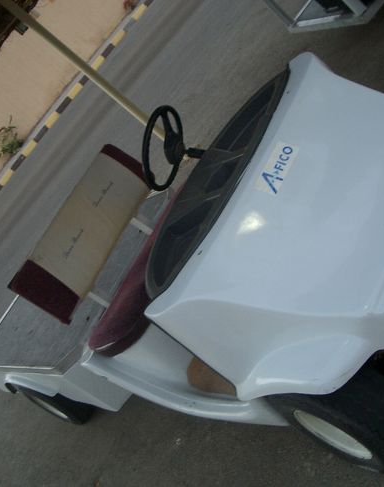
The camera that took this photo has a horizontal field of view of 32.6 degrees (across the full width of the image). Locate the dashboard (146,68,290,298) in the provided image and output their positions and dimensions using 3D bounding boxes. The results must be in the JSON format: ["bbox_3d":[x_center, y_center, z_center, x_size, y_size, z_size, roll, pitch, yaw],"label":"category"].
[{"bbox_3d":[0.119,-0.185,2.315,0.420,0.240,1.070,-19,36,57],"label":"dashboard"}]

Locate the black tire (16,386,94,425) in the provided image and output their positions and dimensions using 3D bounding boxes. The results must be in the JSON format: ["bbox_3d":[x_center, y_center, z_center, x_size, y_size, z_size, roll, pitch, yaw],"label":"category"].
[{"bbox_3d":[-0.824,0.945,4.083,0.460,0.455,0.205,-19,36,57],"label":"black tire"}]

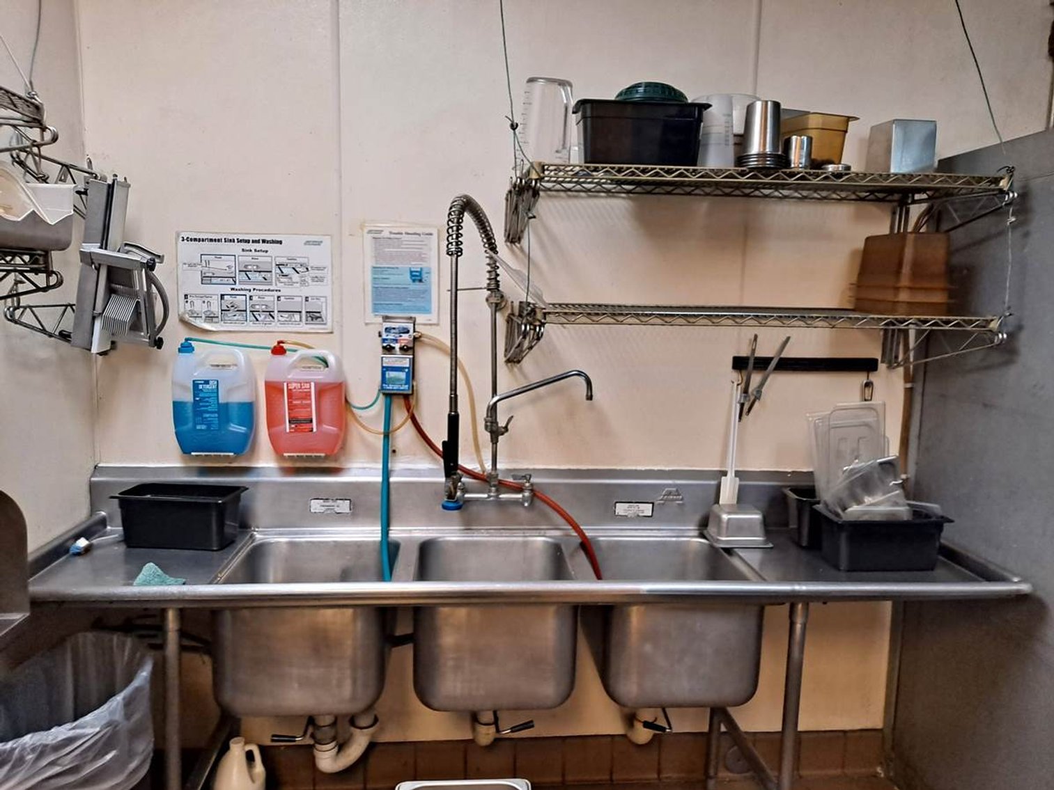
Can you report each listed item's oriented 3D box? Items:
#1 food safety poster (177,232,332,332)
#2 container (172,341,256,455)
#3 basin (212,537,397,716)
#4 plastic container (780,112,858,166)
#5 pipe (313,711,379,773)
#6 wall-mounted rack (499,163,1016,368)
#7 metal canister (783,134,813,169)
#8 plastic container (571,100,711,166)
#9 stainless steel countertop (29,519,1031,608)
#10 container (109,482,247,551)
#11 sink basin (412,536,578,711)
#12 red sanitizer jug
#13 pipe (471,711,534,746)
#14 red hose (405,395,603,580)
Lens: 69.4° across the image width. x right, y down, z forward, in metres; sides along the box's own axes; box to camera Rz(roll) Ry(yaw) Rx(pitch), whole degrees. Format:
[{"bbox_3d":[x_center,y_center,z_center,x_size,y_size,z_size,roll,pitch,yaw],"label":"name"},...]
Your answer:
[{"bbox_3d":[-0.801,-0.334,2.248,0.438,0.284,0.008,1,8,-5],"label":"food safety poster"},{"bbox_3d":[-0.913,0.007,2.228,0.218,0.328,0.135,1,7,-4],"label":"container"},{"bbox_3d":[-0.561,0.610,2.050,0.412,0.333,0.440,1,7,-4],"label":"basin"},{"bbox_3d":[0.769,-0.671,2.091,0.167,0.152,0.205,-1,8,-20],"label":"plastic container"},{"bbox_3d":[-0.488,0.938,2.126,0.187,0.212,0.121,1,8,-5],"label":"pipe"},{"bbox_3d":[0.576,-0.331,2.107,1.250,0.540,0.490,1,7,-4],"label":"wall-mounted rack"},{"bbox_3d":[0.689,-0.614,1.943,0.076,0.092,0.076,1,7,-4],"label":"metal canister"},{"bbox_3d":[0.290,-0.663,1.999,0.325,0.156,0.178,1,7,-4],"label":"plastic container"},{"bbox_3d":[-0.015,0.436,2.091,2.542,0.066,0.595,1,8,-5],"label":"stainless steel countertop"},{"bbox_3d":[-0.970,0.347,2.140,0.325,0.150,0.166,2,8,4],"label":"container"},{"bbox_3d":[-0.093,0.618,2.082,0.417,0.333,0.429,1,8,-5],"label":"sink basin"},{"bbox_3d":[-0.650,0.013,2.247,0.220,0.325,0.135,1,7,-4],"label":"red sanitizer jug"},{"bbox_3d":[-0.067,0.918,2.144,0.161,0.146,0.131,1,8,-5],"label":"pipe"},{"bbox_3d":[-0.074,0.286,2.213,0.570,0.540,0.260,1,7,-4],"label":"red hose"}]

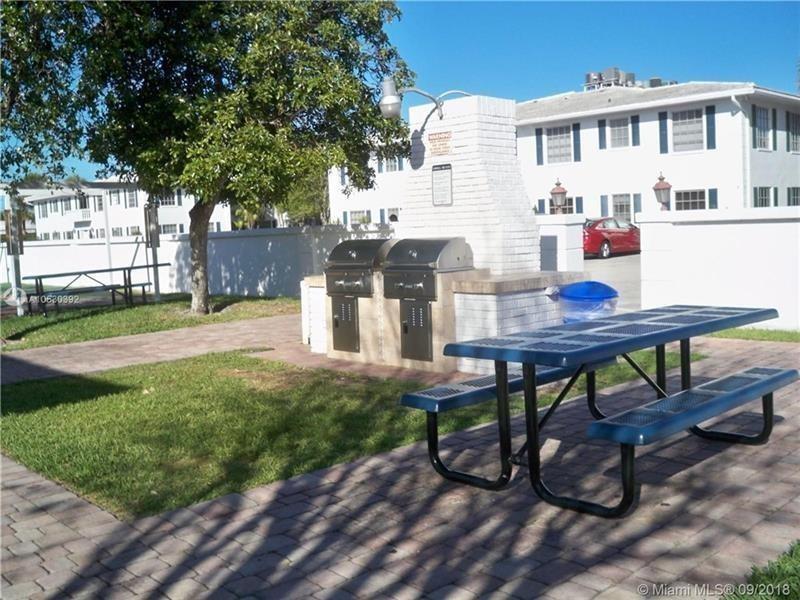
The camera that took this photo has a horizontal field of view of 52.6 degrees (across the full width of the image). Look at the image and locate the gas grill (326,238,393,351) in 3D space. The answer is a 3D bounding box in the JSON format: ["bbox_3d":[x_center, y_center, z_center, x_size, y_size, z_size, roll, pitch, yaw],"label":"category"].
[{"bbox_3d":[-0.354,-0.040,8.759,0.750,1.200,0.620,2,6,44],"label":"gas grill"}]

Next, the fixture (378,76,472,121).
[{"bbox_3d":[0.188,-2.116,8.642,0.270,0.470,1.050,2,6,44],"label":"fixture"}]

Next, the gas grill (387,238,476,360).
[{"bbox_3d":[0.278,-0.017,8.147,0.750,1.200,0.620,2,6,44],"label":"gas grill"}]

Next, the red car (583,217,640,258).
[{"bbox_3d":[7.759,-2.378,30.961,1.820,1.460,4.650,2,6,44],"label":"red car"}]

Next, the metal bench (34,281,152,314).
[{"bbox_3d":[-5.355,0.026,14.588,0.300,0.450,1.830,2,6,44],"label":"metal bench"}]

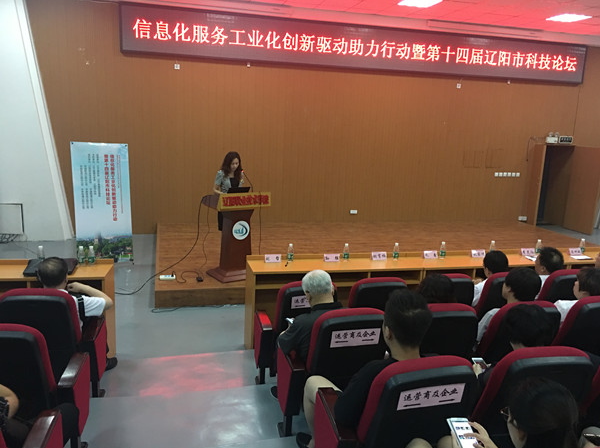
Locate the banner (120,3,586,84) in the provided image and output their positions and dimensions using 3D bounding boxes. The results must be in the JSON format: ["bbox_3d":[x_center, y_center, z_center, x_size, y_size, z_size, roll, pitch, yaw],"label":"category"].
[{"bbox_3d":[1.576,-3.451,9.995,9.750,0.880,0.120,0,11,-14],"label":"banner"}]

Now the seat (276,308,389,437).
[{"bbox_3d":[0.203,0.900,3.145,0.620,0.975,0.650,0,11,-14],"label":"seat"}]

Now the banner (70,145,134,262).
[{"bbox_3d":[-2.942,-0.315,7.554,0.790,1.790,0.200,0,11,-14],"label":"banner"}]

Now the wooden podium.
[{"bbox_3d":[-0.804,0.127,6.369,0.680,1.120,0.570,-4,13,-30],"label":"wooden podium"}]

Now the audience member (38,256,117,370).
[{"bbox_3d":[-1.709,0.728,3.744,0.640,1.160,0.880,0,11,-14],"label":"audience member"}]

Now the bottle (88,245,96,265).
[{"bbox_3d":[-2.010,0.296,4.855,0.061,0.190,0.061,0,11,-14],"label":"bottle"}]

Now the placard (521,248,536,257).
[{"bbox_3d":[2.656,0.320,5.847,0.178,0.078,0.085,0,11,-14],"label":"placard"}]

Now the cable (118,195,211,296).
[{"bbox_3d":[-1.794,0.231,6.445,1.080,1.220,0.500,0,11,-14],"label":"cable"}]

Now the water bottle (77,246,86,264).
[{"bbox_3d":[-2.102,0.298,4.827,0.061,0.190,0.061,0,11,-14],"label":"water bottle"}]

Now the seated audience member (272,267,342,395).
[{"bbox_3d":[0.055,0.782,3.264,0.540,1.150,0.820,0,11,-14],"label":"seated audience member"}]

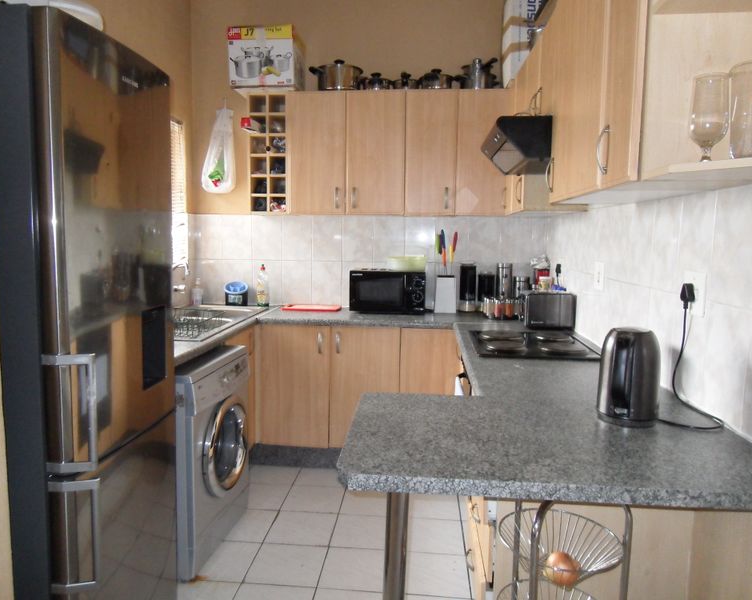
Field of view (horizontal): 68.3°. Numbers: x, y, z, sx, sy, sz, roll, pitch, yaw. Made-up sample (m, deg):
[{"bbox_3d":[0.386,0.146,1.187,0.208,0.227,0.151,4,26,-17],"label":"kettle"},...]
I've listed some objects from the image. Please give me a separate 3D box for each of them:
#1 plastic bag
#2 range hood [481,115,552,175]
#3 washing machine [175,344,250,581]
[{"bbox_3d":[-1.049,-0.992,3.691,0.240,0.568,0.130,1,6,5],"label":"plastic bag"},{"bbox_3d":[0.755,-0.666,2.449,0.520,0.159,0.600,1,6,5],"label":"range hood"},{"bbox_3d":[-0.933,0.678,2.523,0.570,0.850,0.590,1,6,8],"label":"washing machine"}]

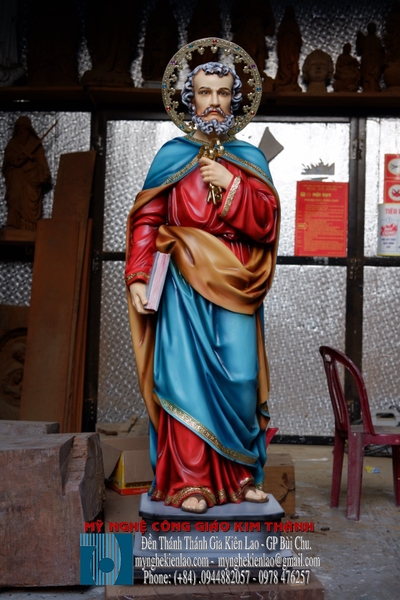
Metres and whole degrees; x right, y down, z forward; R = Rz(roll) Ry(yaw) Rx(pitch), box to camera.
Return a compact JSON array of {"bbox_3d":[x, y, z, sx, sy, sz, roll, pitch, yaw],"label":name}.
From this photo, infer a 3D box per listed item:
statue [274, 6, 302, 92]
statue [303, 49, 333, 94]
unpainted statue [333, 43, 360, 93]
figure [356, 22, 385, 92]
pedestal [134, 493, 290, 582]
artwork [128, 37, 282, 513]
[{"bbox_3d":[0.634,-1.808,6.400,0.217,0.648,0.190,2,-3,-1],"label":"statue"},{"bbox_3d":[0.859,-1.651,6.400,0.232,0.348,0.230,2,-3,-1],"label":"statue"},{"bbox_3d":[1.061,-1.677,6.400,0.203,0.383,0.190,2,-3,-1],"label":"unpainted statue"},{"bbox_3d":[1.235,-1.750,6.400,0.203,0.530,0.170,2,-3,-1],"label":"figure"},{"bbox_3d":[0.036,0.837,3.176,0.525,0.216,0.445,1,-2,-3],"label":"pedestal"},{"bbox_3d":[0.009,-0.083,3.120,0.551,1.681,0.420,2,-3,-1],"label":"artwork"}]

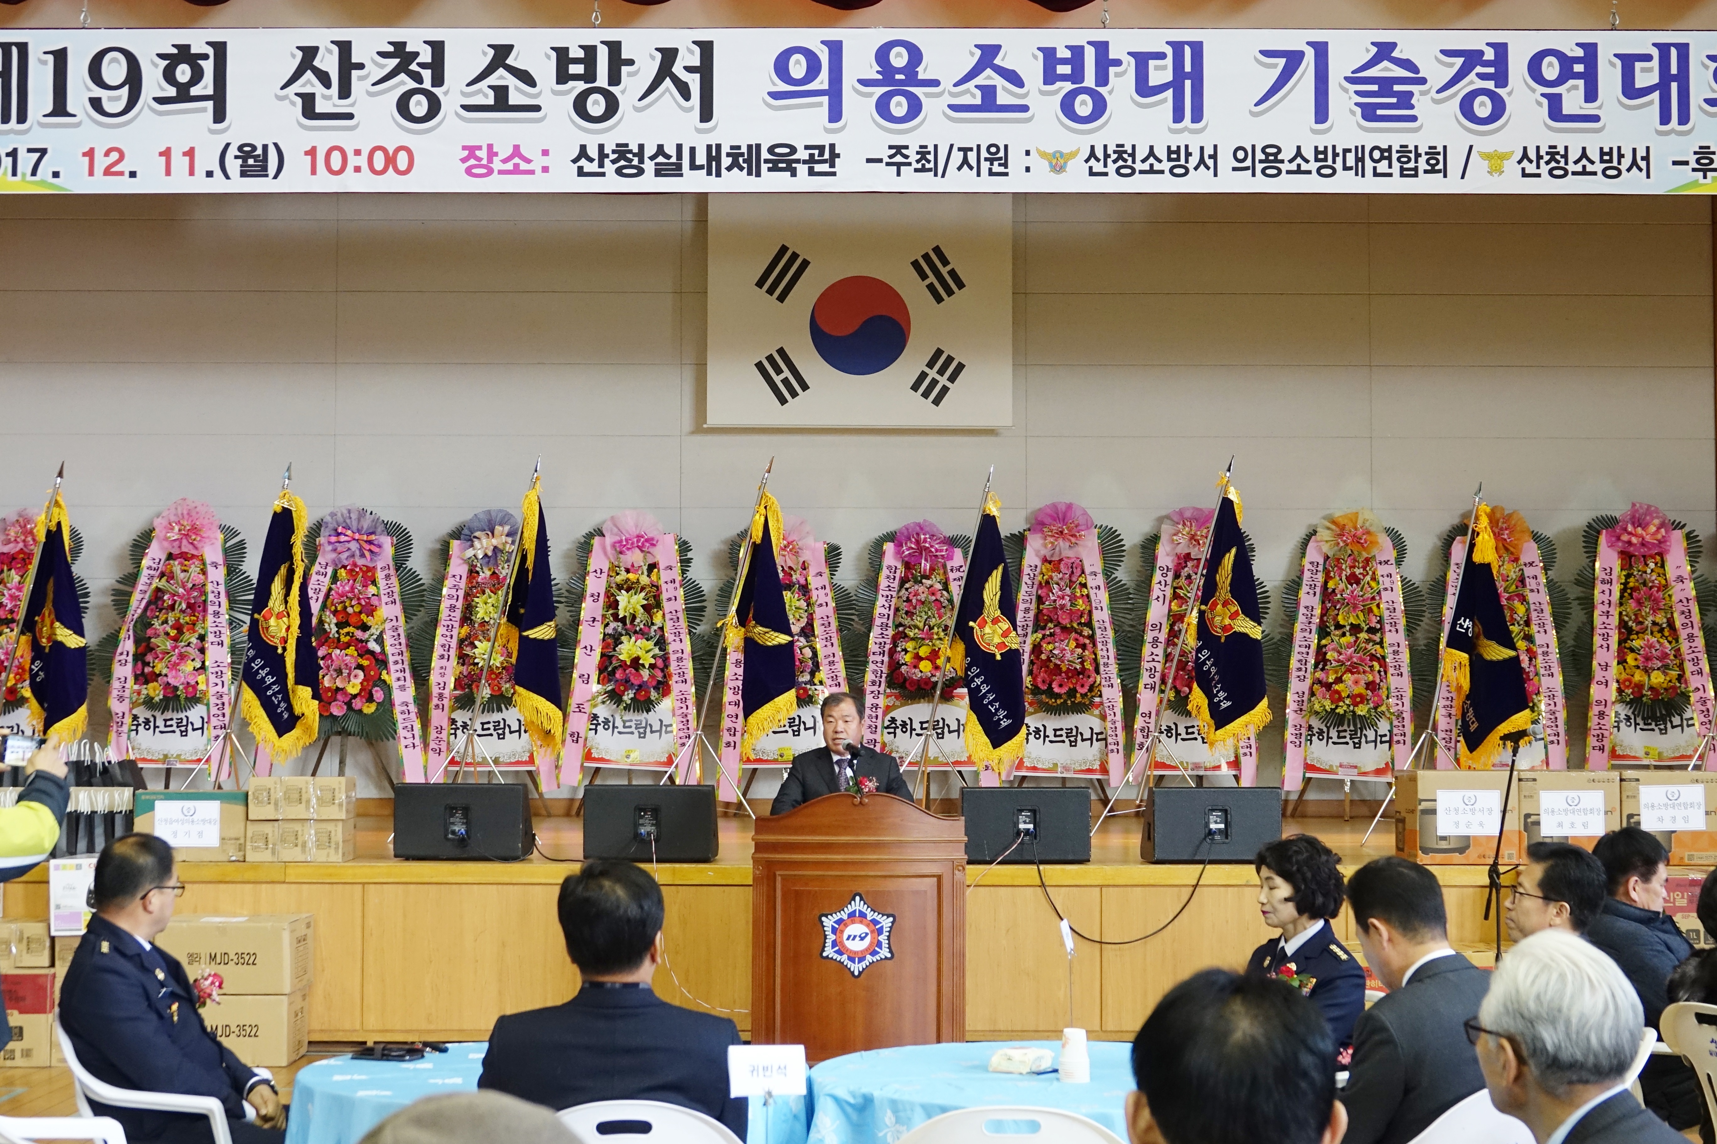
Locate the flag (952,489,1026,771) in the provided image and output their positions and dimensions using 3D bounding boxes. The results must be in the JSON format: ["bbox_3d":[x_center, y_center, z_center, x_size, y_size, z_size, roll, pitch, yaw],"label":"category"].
[{"bbox_3d":[0.660,0.315,12.648,0.383,1.451,0.250,0,-2,0],"label":"flag"}]

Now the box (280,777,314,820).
[{"bbox_3d":[-2.562,1.039,11.447,0.150,0.192,0.280,0,-2,0],"label":"box"}]

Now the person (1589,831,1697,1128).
[{"bbox_3d":[2.156,1.304,6.483,0.740,1.277,0.530,2,-4,-33],"label":"person"}]

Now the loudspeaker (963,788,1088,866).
[{"bbox_3d":[0.789,1.196,11.834,0.601,0.348,0.440,0,-2,0],"label":"loudspeaker"}]

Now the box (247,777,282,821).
[{"bbox_3d":[-2.761,1.063,11.667,0.151,0.199,0.245,0,-2,0],"label":"box"}]

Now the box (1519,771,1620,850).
[{"bbox_3d":[3.261,1.143,11.594,0.464,0.423,0.460,0,-3,0],"label":"box"}]

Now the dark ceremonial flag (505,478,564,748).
[{"bbox_3d":[-1.731,0.242,13.252,0.309,1.477,0.280,0,-2,0],"label":"dark ceremonial flag"}]

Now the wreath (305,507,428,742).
[{"bbox_3d":[-2.965,0.308,14.600,0.853,1.390,0.320,0,-2,0],"label":"wreath"}]

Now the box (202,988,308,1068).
[{"bbox_3d":[-2.857,2.069,11.322,0.598,0.318,0.420,0,-2,0],"label":"box"}]

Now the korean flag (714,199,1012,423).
[{"bbox_3d":[0.011,-1.809,17.054,2.105,1.652,0.040,0,-3,0],"label":"korean flag"}]

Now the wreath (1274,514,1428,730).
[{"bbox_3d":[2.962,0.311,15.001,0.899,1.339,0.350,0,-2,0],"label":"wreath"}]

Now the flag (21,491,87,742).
[{"bbox_3d":[-4.354,0.241,13.428,0.363,1.360,0.240,0,-3,0],"label":"flag"}]

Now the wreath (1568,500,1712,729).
[{"bbox_3d":[4.613,0.265,14.602,0.861,1.351,0.320,0,-2,0],"label":"wreath"}]

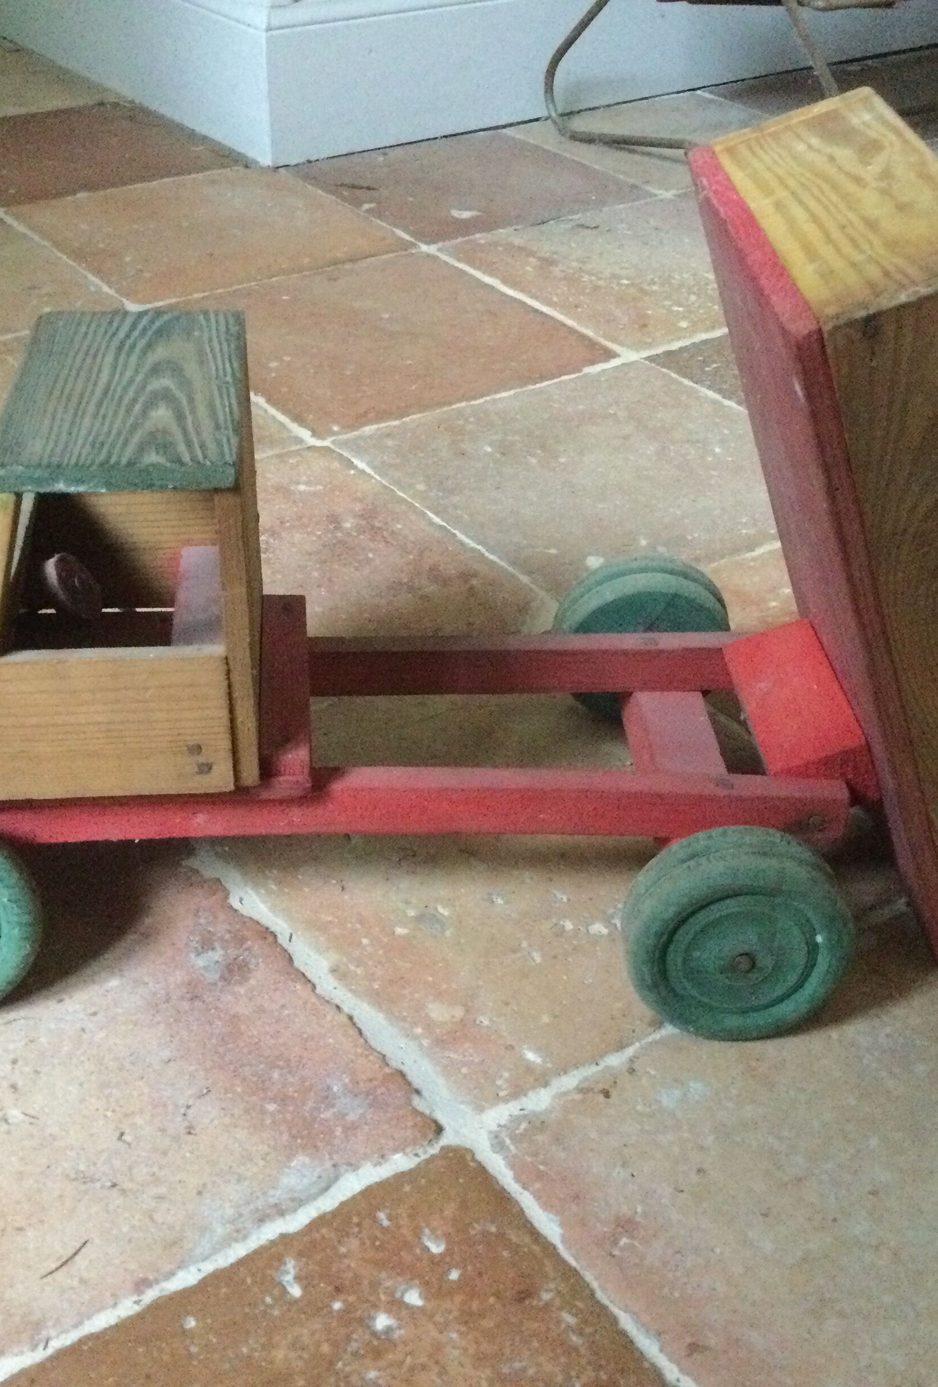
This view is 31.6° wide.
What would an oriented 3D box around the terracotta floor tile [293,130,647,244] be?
[{"bbox_3d":[-0.001,-0.374,1.238,0.206,0.018,0.206,-20,40,-30],"label":"terracotta floor tile"}]

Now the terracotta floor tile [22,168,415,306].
[{"bbox_3d":[-0.176,-0.308,1.130,0.206,0.018,0.206,-20,40,-30],"label":"terracotta floor tile"}]

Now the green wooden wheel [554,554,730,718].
[{"bbox_3d":[0.066,-0.019,0.634,0.066,0.066,0.027,-2,34,-5],"label":"green wooden wheel"}]

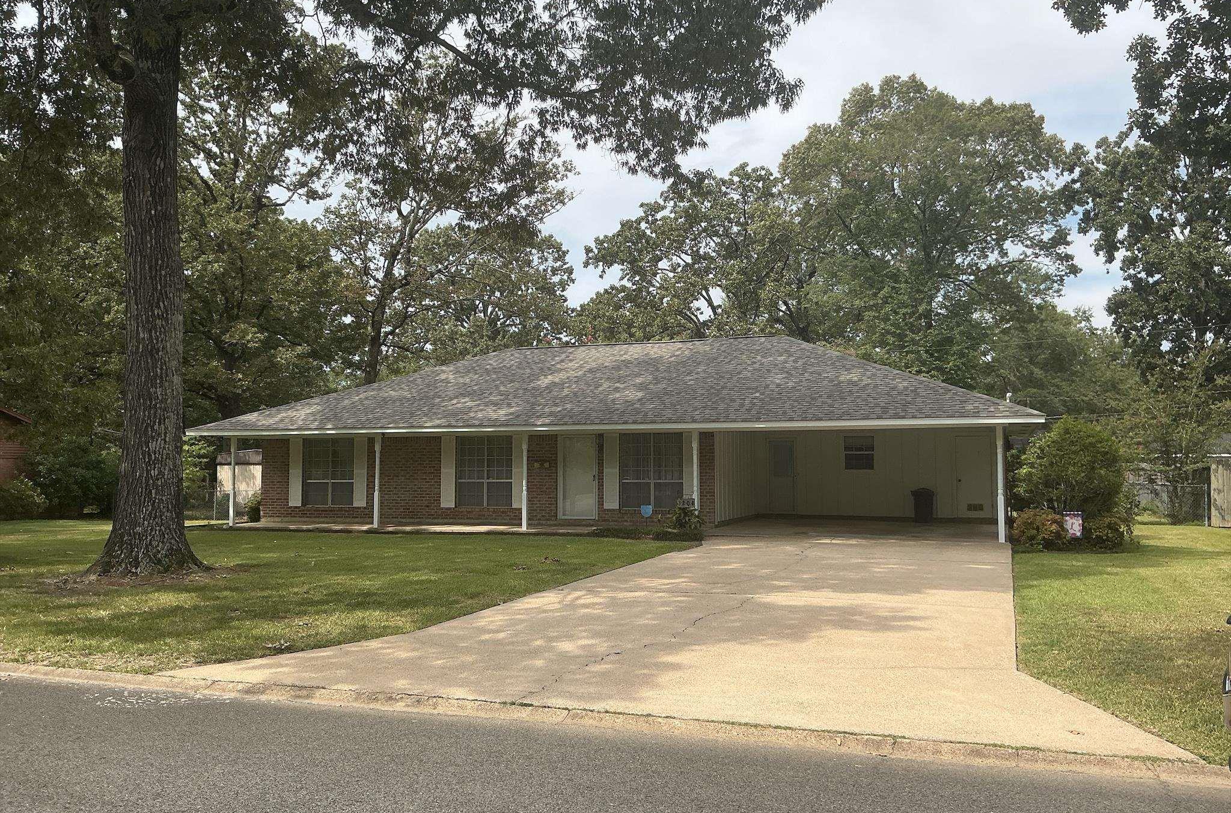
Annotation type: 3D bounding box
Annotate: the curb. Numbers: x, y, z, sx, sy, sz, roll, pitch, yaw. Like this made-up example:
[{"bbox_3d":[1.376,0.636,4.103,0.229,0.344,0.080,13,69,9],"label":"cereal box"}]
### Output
[{"bbox_3d":[-0.913,2.113,6.850,8.966,0.110,0.180,-1,-4,19],"label":"curb"}]

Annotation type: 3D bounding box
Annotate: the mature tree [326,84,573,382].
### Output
[{"bbox_3d":[-6.966,-4.698,41.379,10.451,17.820,9.500,0,-4,0],"label":"mature tree"}]

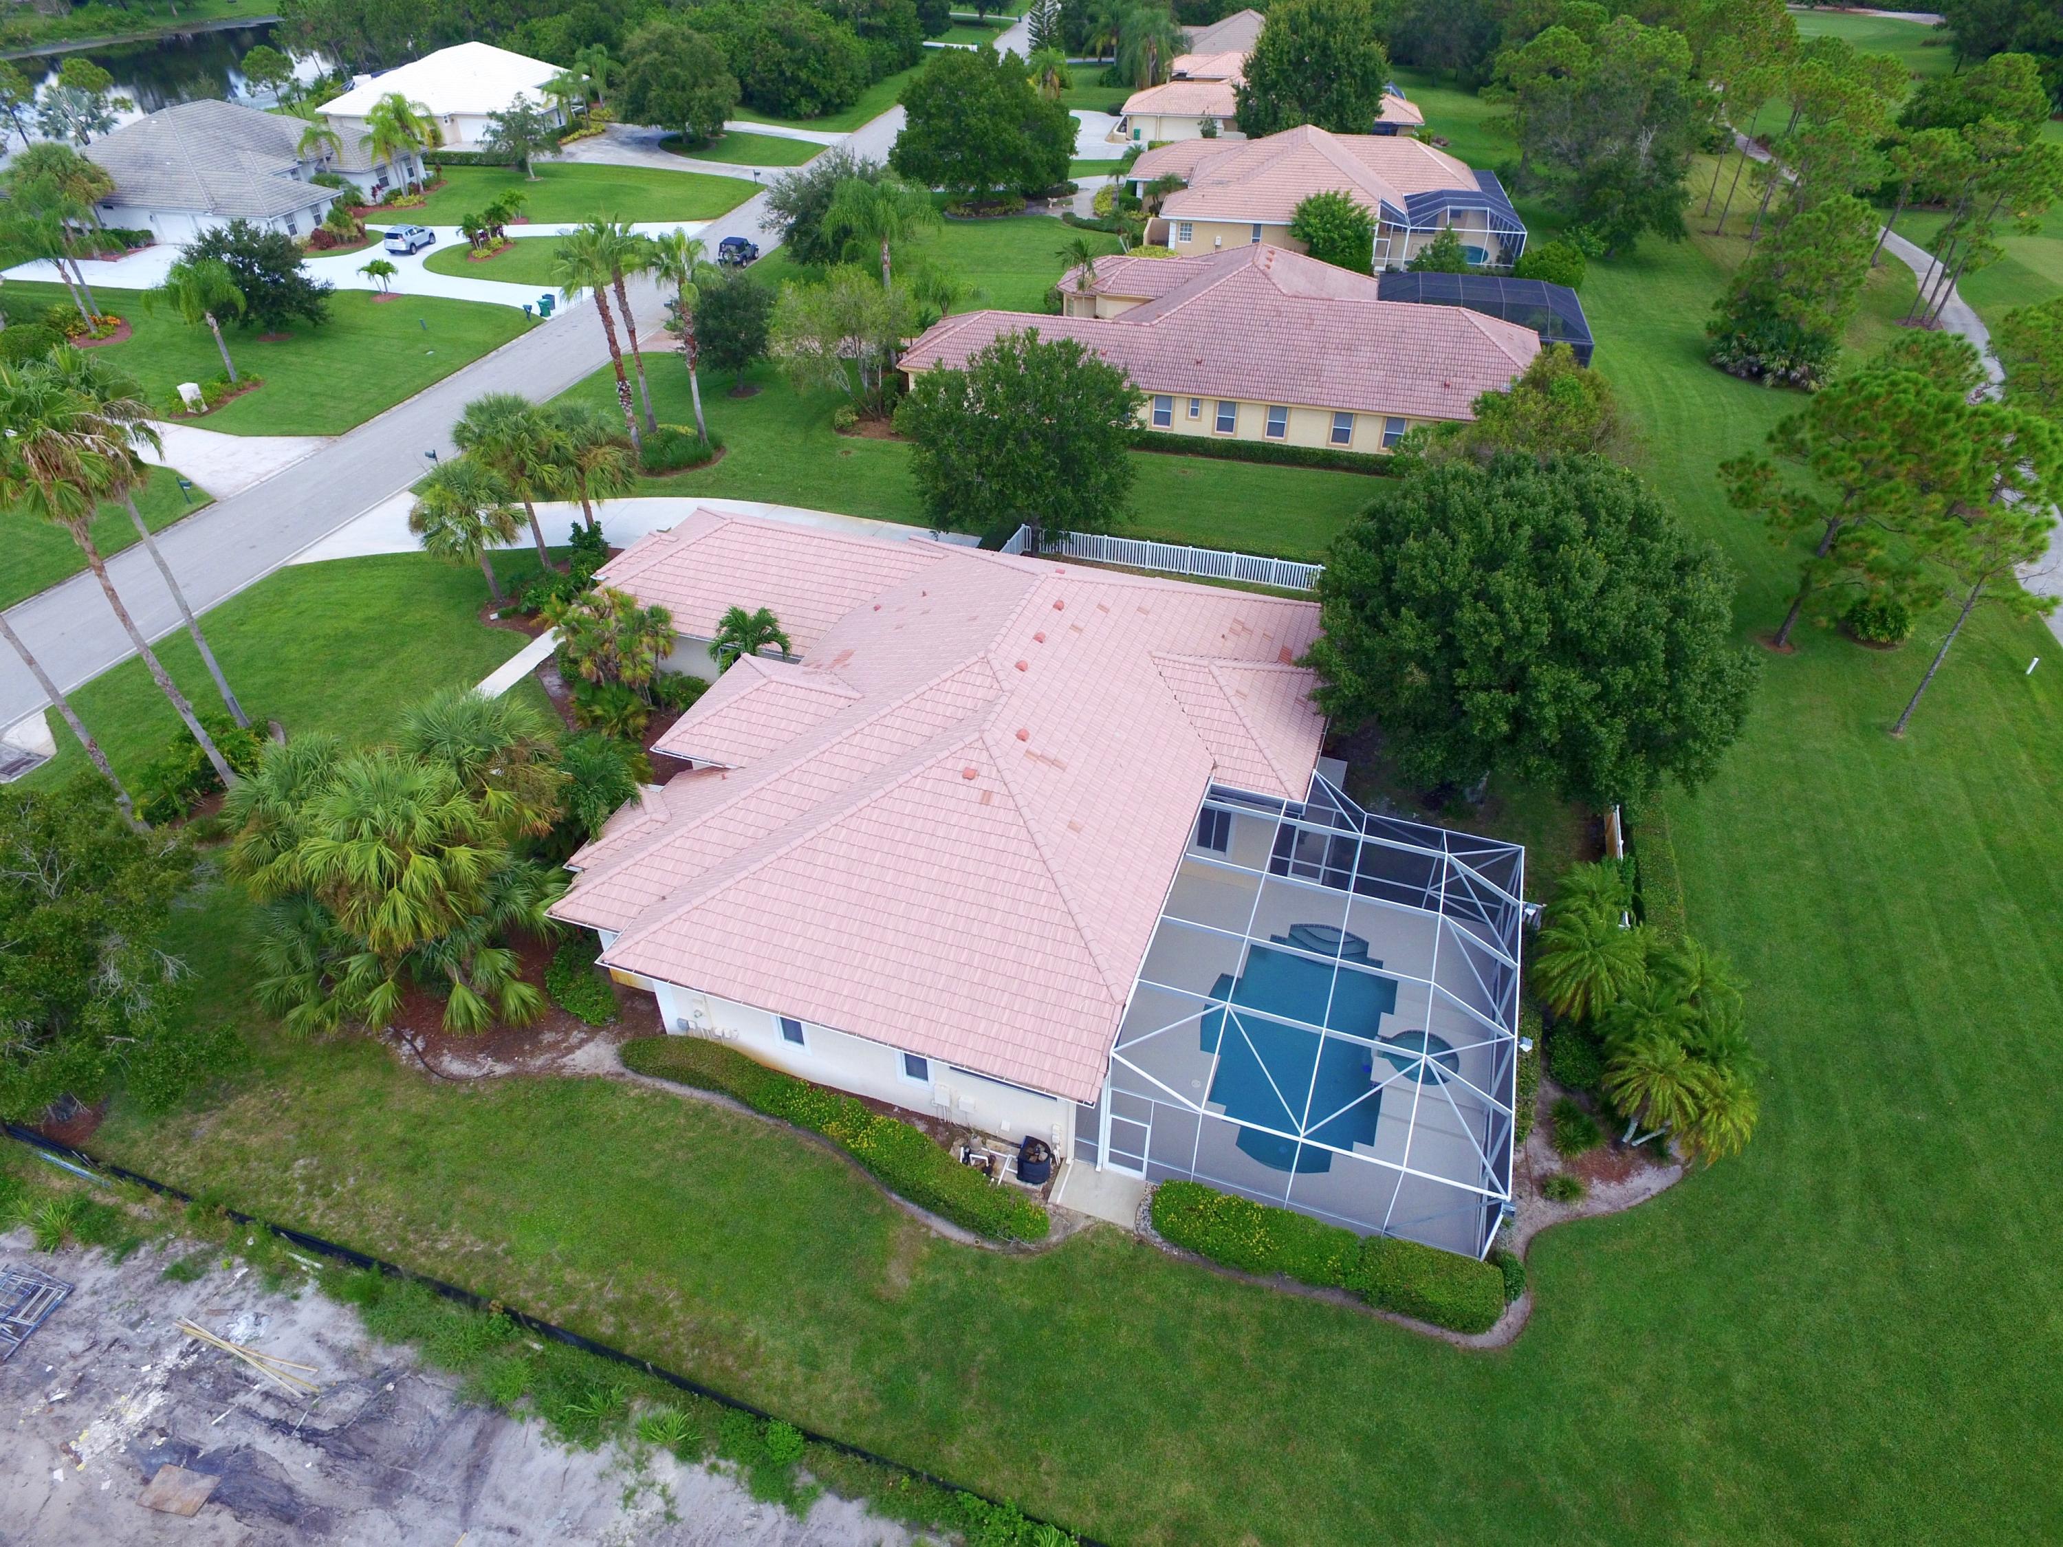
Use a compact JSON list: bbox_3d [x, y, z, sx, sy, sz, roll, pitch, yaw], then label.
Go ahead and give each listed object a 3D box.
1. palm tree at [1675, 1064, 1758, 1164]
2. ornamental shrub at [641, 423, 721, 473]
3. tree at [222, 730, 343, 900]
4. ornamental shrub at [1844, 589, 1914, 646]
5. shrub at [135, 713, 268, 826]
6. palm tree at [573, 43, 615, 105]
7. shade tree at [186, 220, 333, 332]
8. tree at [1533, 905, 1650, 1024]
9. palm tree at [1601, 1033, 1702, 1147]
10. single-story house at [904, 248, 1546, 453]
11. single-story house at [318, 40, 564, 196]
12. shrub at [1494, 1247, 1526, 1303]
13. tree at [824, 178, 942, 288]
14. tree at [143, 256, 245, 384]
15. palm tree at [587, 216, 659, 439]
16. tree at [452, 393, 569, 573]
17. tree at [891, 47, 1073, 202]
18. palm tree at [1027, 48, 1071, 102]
[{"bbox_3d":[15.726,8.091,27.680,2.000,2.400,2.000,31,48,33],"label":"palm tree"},{"bbox_3d":[-18.621,-17.305,62.913,3.900,0.950,3.600,0,39,0],"label":"ornamental shrub"},{"bbox_3d":[-22.004,1.627,35.587,3.900,5.600,3.900,0,39,0],"label":"tree"},{"bbox_3d":[32.149,-5.837,45.198,2.250,1.800,2.250,0,38,0],"label":"ornamental shrub"},{"bbox_3d":[-27.155,-0.324,38.647,2.300,1.400,4.600,12,40,15],"label":"shrub"},{"bbox_3d":[-46.107,-73.691,126.185,4.600,5.700,4.600,-11,40,-14],"label":"palm tree"},{"bbox_3d":[-46.059,-28.809,70.224,8.700,6.000,8.700,-21,44,-25],"label":"shade tree"},{"bbox_3d":[13.331,5.109,28.960,2.600,3.000,2.600,0,39,0],"label":"tree"},{"bbox_3d":[13.442,7.259,26.261,2.200,3.000,2.200,0,39,0],"label":"palm tree"},{"bbox_3d":[12.332,-26.533,69.236,34.900,7.100,22.900,9,40,11],"label":"single-story house"},{"bbox_3d":[-57.434,-70.092,121.366,22.000,7.500,22.000,5,39,5],"label":"single-story house"},{"bbox_3d":[9.681,10.242,24.264,0.800,0.800,0.950,0,39,0],"label":"shrub"},{"bbox_3d":[-8.390,-28.809,69.379,6.400,10.700,6.200,0,39,0],"label":"tree"},{"bbox_3d":[-44.462,-24.412,64.467,4.690,6.440,4.690,0,38,0],"label":"tree"},{"bbox_3d":[-19.023,-21.439,57.862,3.150,10.170,3.150,0,38,0],"label":"palm tree"},{"bbox_3d":[-19.408,-10.935,45.735,4.100,7.000,4.100,0,39,0],"label":"tree"},{"bbox_3d":[-4.355,-54.781,101.361,15.400,11.200,14.200,0,39,0],"label":"tree"},{"bbox_3d":[2.076,-75.519,130.549,5.000,7.000,5.000,0,39,0],"label":"palm tree"}]

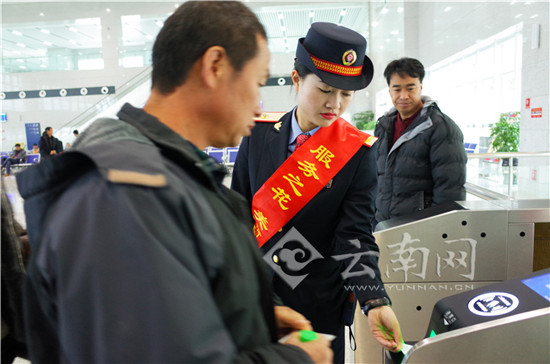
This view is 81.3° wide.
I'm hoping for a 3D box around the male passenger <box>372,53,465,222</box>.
[{"bbox_3d":[0.713,0.246,1.619,0.340,1.700,0.550,-6,7,-37],"label":"male passenger"}]

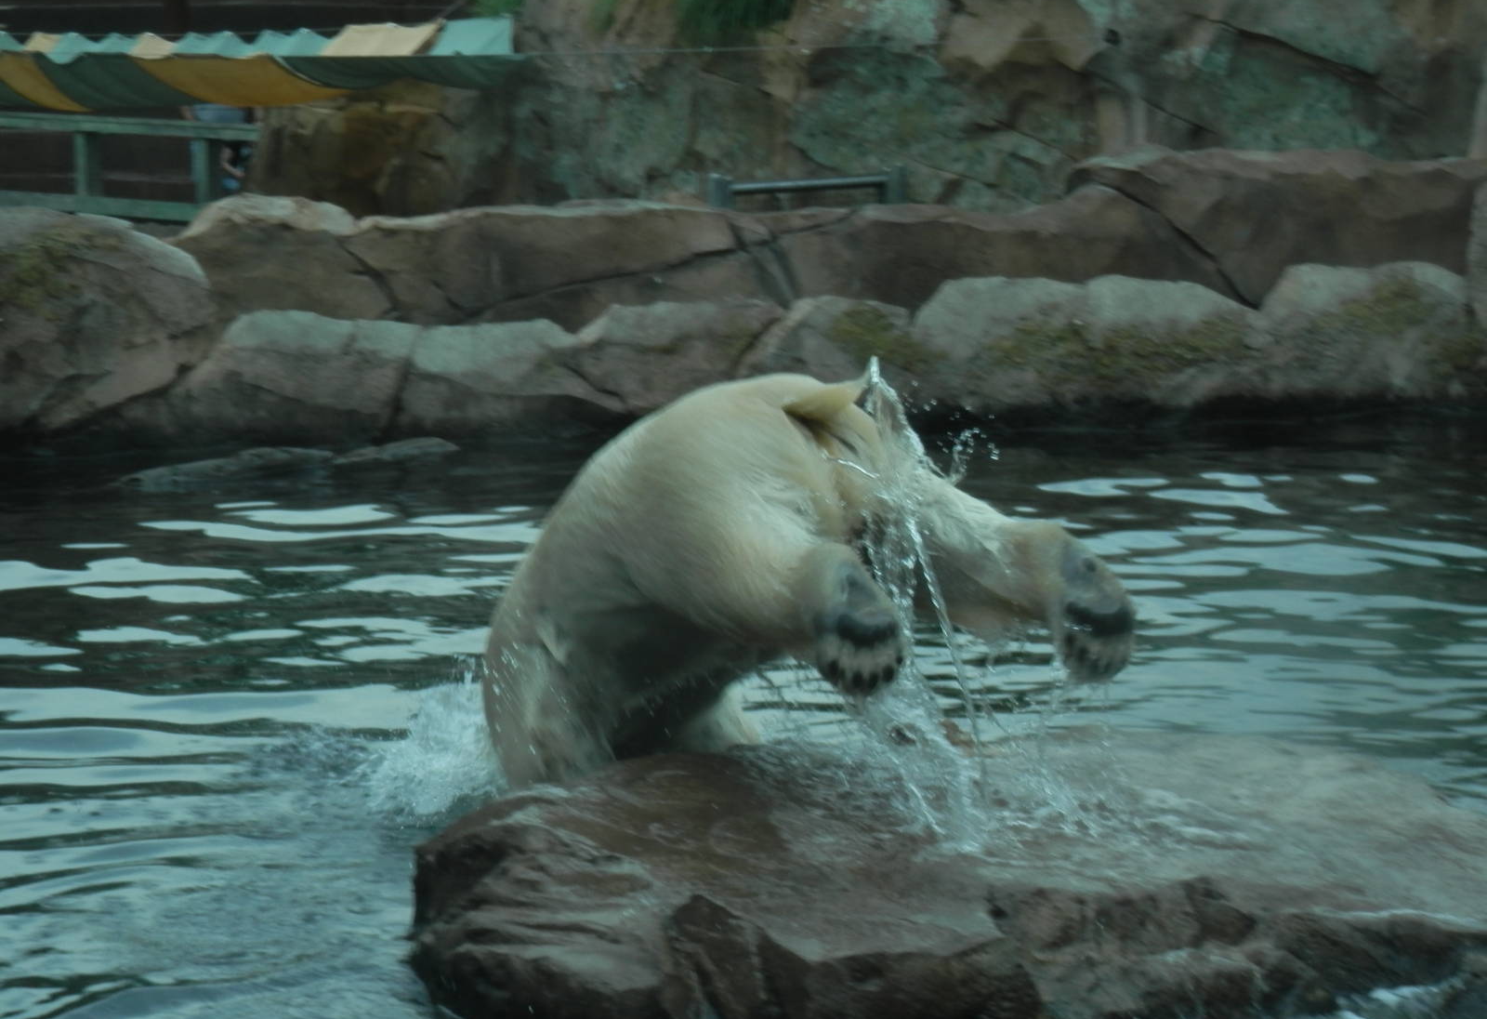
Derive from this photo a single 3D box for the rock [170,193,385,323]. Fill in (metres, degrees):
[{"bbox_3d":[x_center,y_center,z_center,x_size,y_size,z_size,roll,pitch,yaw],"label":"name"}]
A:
[{"bbox_3d":[-2.594,-1.393,27.000,1.200,0.680,0.850,0,6,0],"label":"rock"}]

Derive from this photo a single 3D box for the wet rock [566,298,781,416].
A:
[{"bbox_3d":[-0.356,-0.799,25.400,1.100,0.580,0.750,0,6,0],"label":"wet rock"}]

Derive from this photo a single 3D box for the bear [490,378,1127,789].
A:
[{"bbox_3d":[0.188,0.219,14.000,1.650,1.220,0.950,4,8,34],"label":"bear"}]

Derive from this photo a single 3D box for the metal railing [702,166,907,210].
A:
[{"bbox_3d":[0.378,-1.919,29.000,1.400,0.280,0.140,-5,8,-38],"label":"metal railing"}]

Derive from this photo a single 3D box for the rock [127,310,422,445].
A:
[{"bbox_3d":[-2.395,-0.674,24.800,1.450,0.630,0.850,0,6,0],"label":"rock"}]

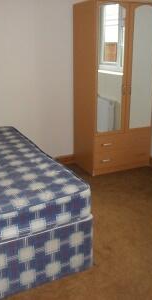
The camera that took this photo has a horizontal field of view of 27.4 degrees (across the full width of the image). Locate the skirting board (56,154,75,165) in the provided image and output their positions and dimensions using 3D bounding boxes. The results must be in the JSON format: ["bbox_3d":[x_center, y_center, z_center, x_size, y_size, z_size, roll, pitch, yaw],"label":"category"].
[{"bbox_3d":[-0.161,0.146,3.982,0.340,0.120,0.022,-9,21,-26],"label":"skirting board"}]

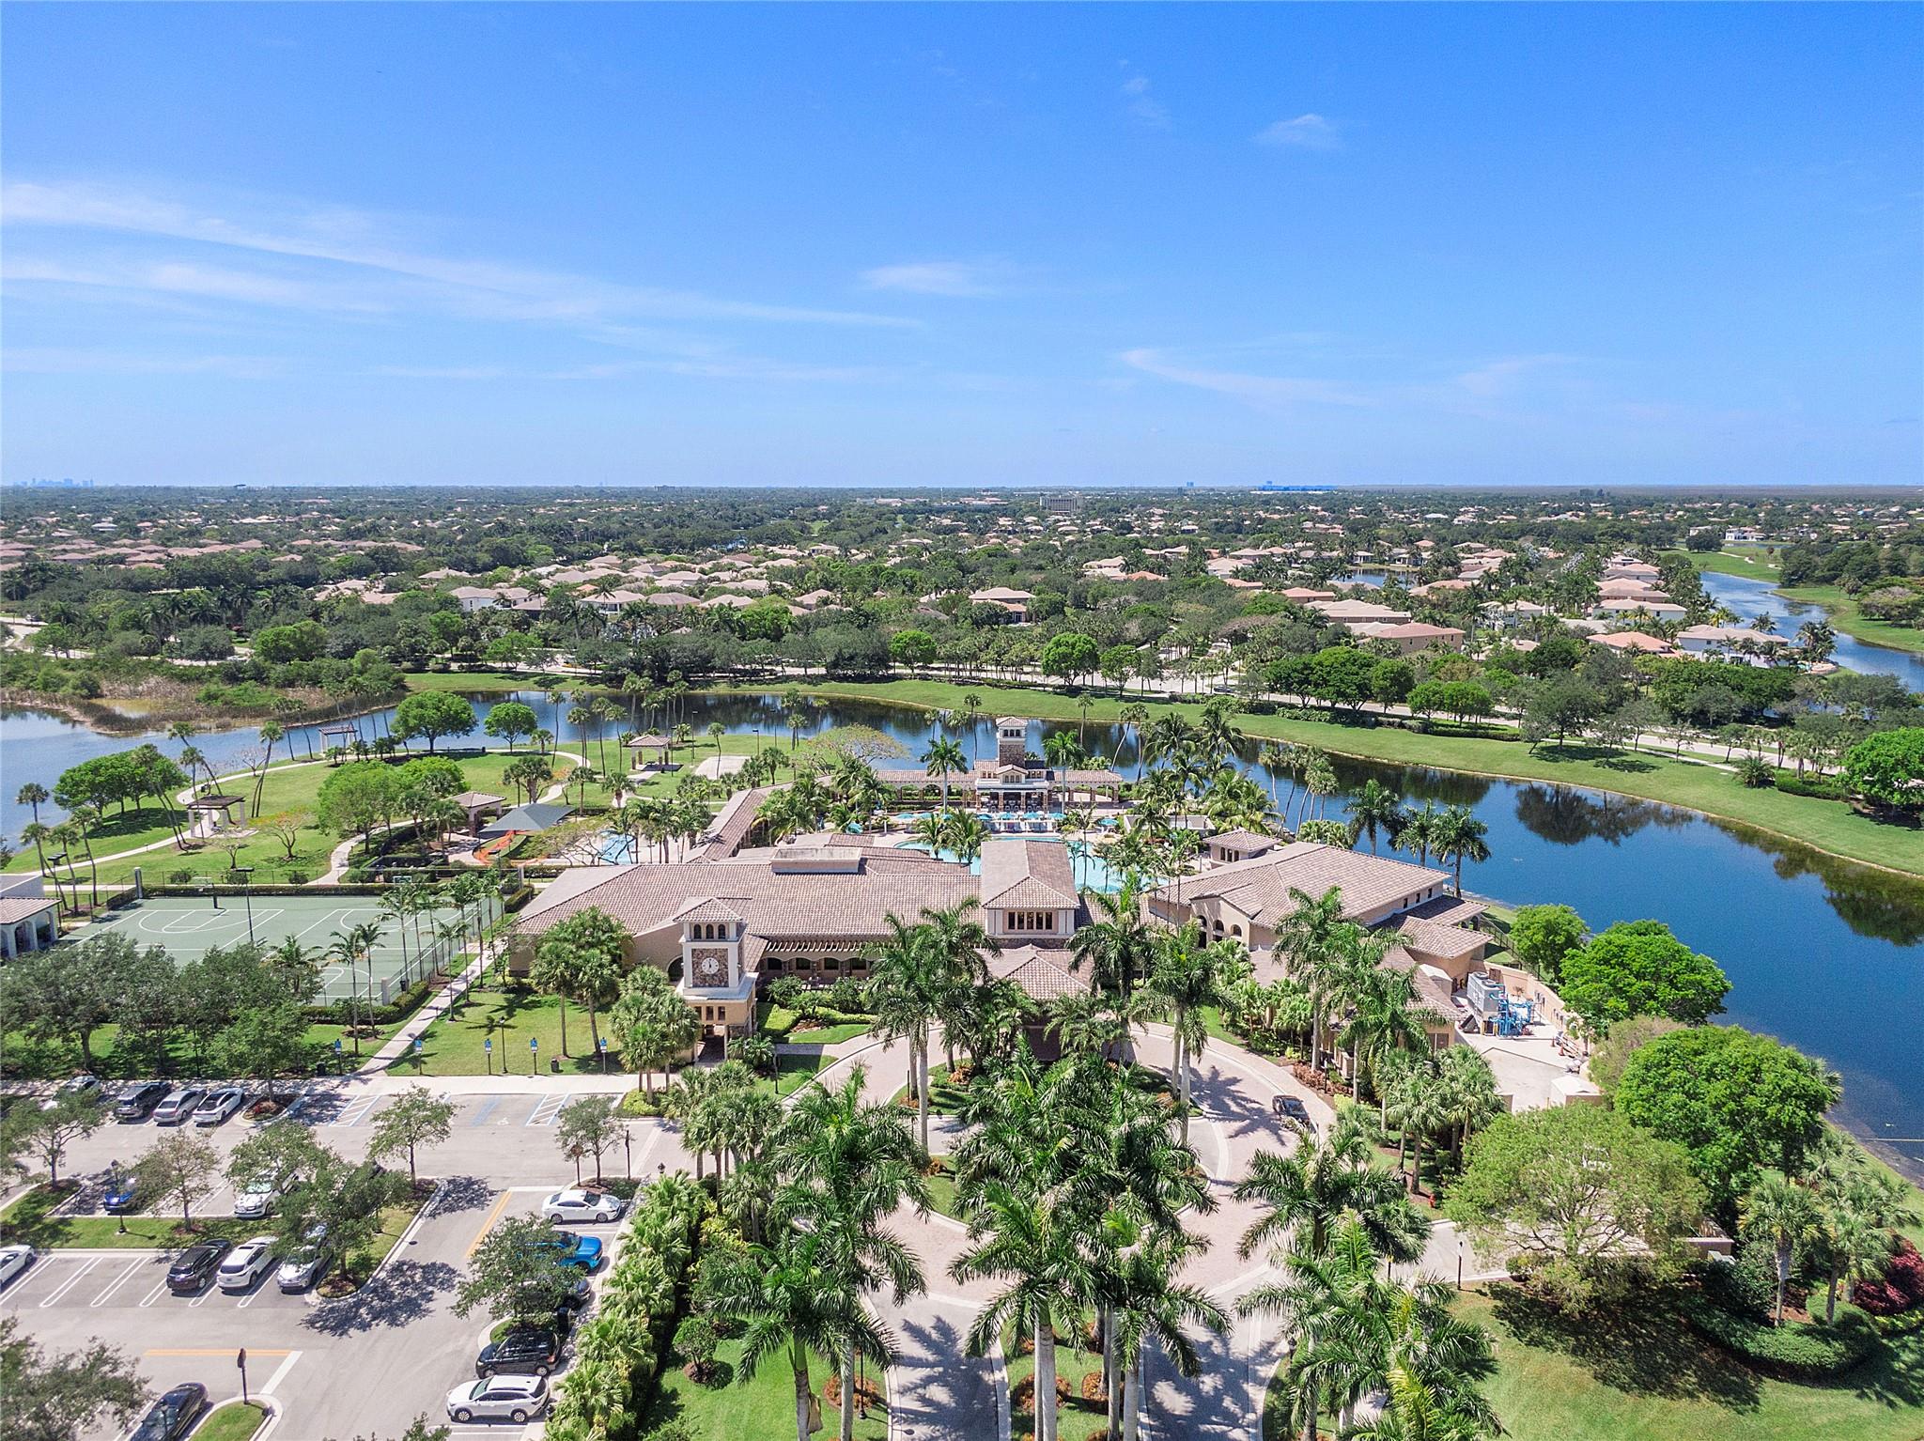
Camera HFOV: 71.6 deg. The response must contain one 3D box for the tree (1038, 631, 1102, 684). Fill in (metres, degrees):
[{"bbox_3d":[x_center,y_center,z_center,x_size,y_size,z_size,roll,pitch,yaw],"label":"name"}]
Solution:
[{"bbox_3d":[24.414,-14.056,302.845,13.000,11.860,13.000,0,10,0],"label":"tree"}]

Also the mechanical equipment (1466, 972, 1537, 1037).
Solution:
[{"bbox_3d":[46.500,24.334,114.867,4.200,2.700,7.000,0,10,0],"label":"mechanical equipment"}]

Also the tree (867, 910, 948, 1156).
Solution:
[{"bbox_3d":[-3.703,21.482,90.001,5.800,17.110,5.800,0,10,0],"label":"tree"}]

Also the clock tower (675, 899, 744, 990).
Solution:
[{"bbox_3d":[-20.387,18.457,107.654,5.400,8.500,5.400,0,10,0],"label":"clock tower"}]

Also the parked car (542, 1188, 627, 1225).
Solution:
[{"bbox_3d":[-23.900,30.479,84.017,4.700,1.450,1.840,0,10,-2],"label":"parked car"}]

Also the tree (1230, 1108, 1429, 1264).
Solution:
[{"bbox_3d":[16.900,26.374,63.628,8.400,16.700,8.400,0,10,0],"label":"tree"}]

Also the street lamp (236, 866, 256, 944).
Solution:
[{"bbox_3d":[-70.250,18.535,130.911,1.950,8.460,0.550,0,10,0],"label":"street lamp"}]

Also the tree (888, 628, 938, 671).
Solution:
[{"bbox_3d":[-11.724,-16.211,315.488,11.720,10.980,11.720,0,10,0],"label":"tree"}]

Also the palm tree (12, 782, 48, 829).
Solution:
[{"bbox_3d":[-107.655,12.898,155.300,4.000,11.000,4.000,0,10,0],"label":"palm tree"}]

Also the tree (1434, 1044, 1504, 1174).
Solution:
[{"bbox_3d":[34.025,25.915,89.552,4.600,8.540,4.600,0,10,0],"label":"tree"}]

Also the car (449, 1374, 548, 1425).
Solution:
[{"bbox_3d":[-23.130,33.517,66.377,4.720,1.670,1.880,0,10,1],"label":"car"}]

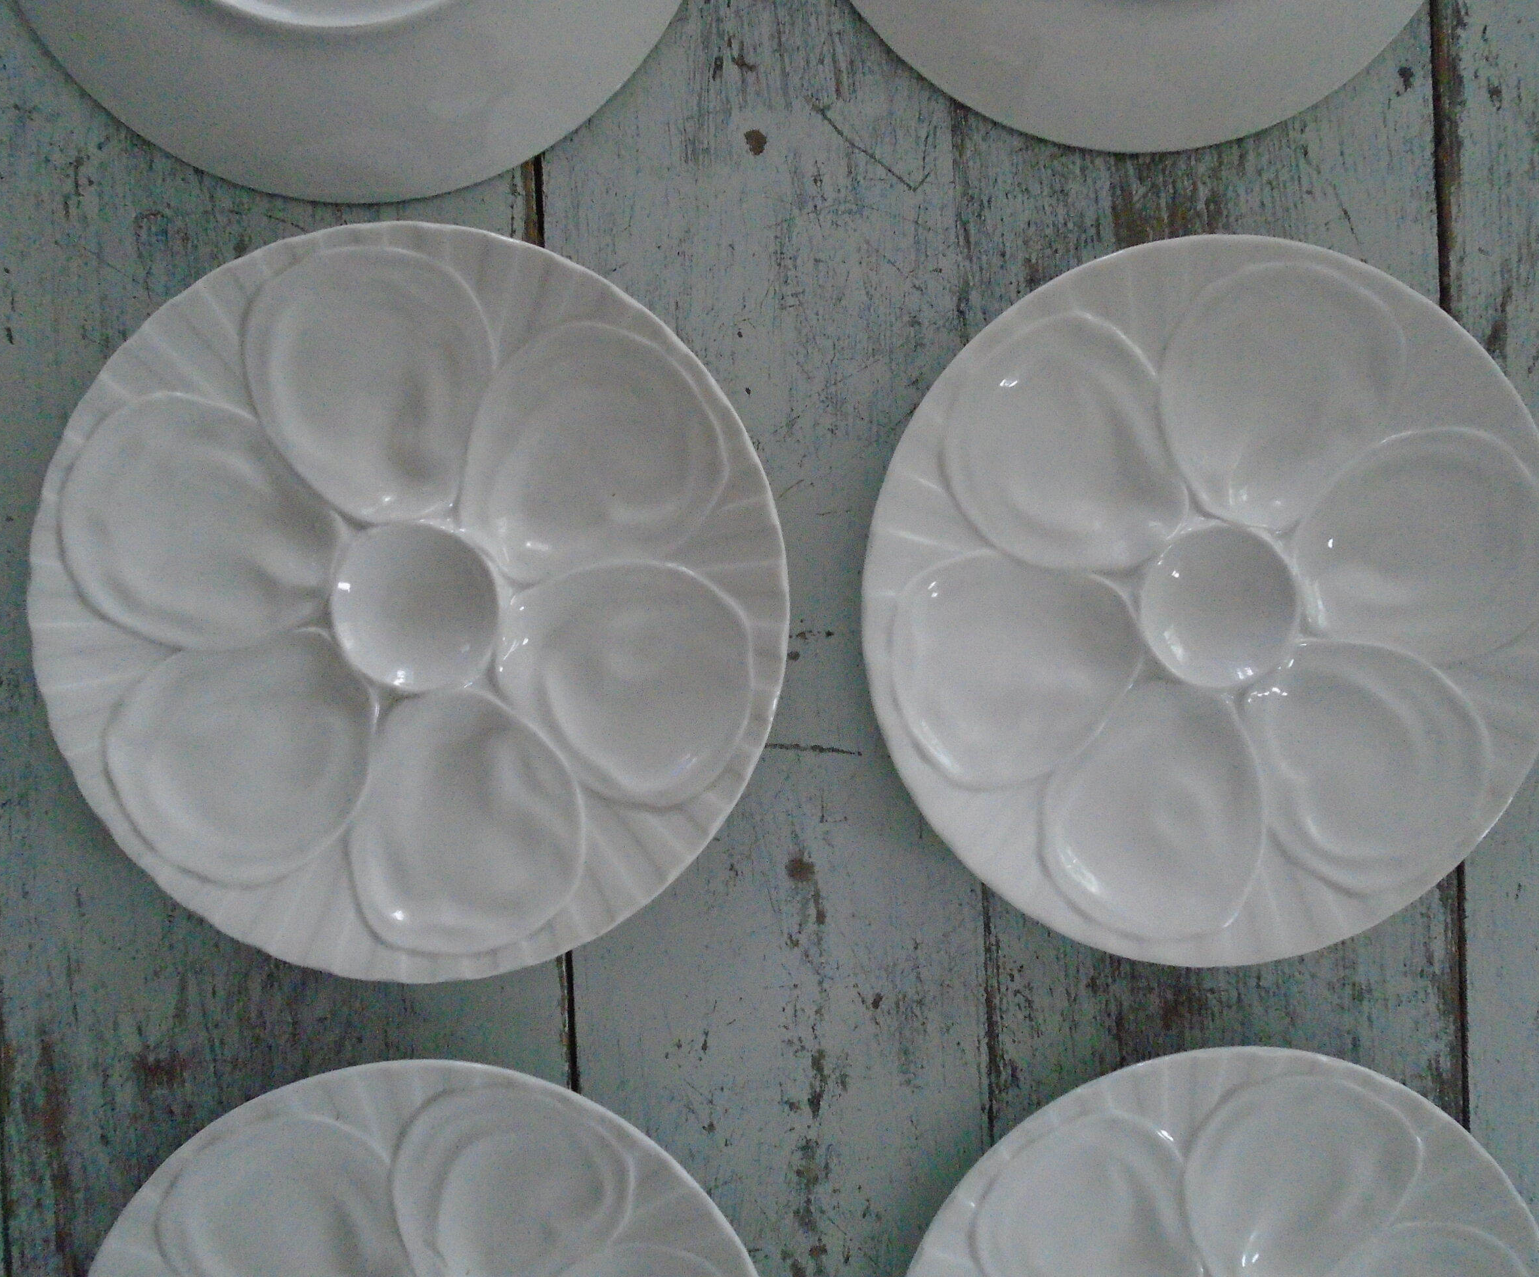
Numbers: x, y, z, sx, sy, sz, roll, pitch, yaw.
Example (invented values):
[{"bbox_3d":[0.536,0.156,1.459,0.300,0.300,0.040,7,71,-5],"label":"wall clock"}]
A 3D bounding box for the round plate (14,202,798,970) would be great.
[{"bbox_3d":[-0.116,-0.010,0.426,0.245,0.026,0.245,0,94,-3],"label":"round plate"}]

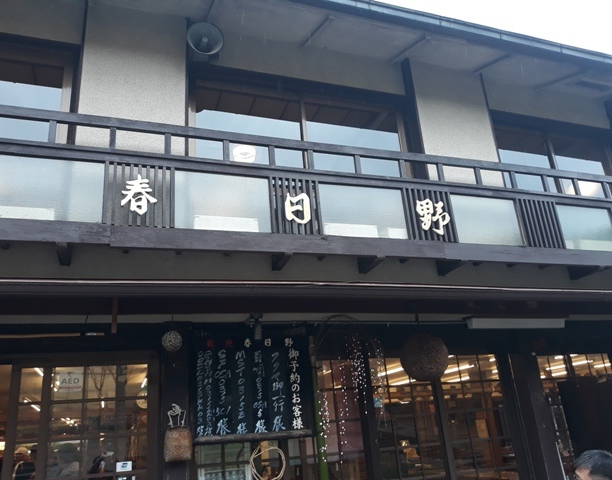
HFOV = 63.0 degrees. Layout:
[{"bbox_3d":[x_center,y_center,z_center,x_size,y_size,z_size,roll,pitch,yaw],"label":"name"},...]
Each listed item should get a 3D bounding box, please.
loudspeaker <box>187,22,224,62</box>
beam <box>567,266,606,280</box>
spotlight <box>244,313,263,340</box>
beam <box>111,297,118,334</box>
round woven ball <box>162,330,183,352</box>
[{"bbox_3d":[-1.050,-1.982,5.163,0.363,0.373,0.340,1,-12,-16],"label":"loudspeaker"},{"bbox_3d":[3.302,0.336,5.879,0.087,0.170,0.420,3,-21,-20],"label":"beam"},{"bbox_3d":[-0.449,0.748,4.313,0.148,0.220,0.150,3,-21,-20],"label":"spotlight"},{"bbox_3d":[-1.329,0.517,3.478,0.036,0.279,0.035,3,-21,-20],"label":"beam"},{"bbox_3d":[-1.069,0.811,3.998,0.165,0.165,0.165,3,-21,-20],"label":"round woven ball"}]

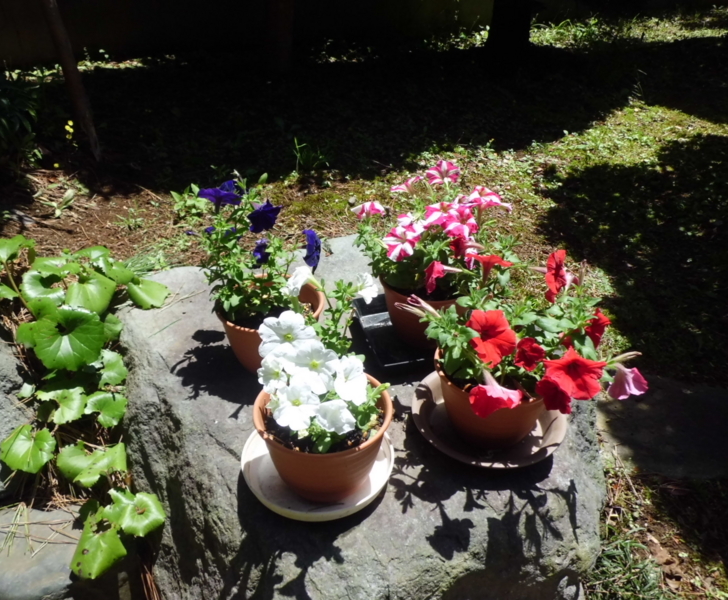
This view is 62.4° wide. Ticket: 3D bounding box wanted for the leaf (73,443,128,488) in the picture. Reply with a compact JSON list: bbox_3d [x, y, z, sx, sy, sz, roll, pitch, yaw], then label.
[{"bbox_3d":[-0.370,0.232,0.843,0.080,0.032,0.077,0,43,0],"label":"leaf"}]

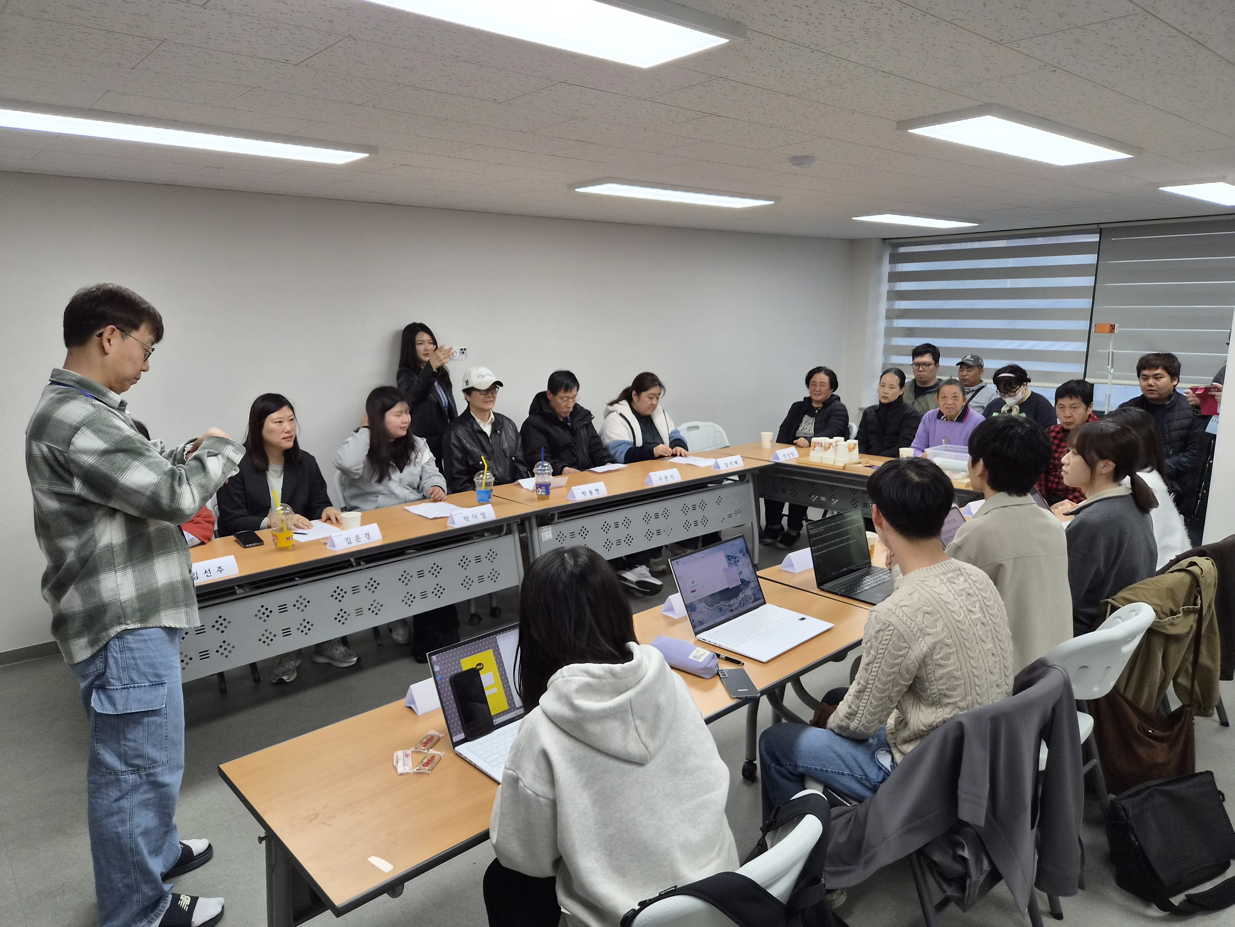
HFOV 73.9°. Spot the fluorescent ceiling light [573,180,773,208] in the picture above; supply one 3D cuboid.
[{"bbox_3d":[0.340,-1.435,4.394,1.285,0.032,0.315,-10,14,-41],"label":"fluorescent ceiling light"}]

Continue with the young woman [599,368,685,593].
[{"bbox_3d":[0.197,0.048,5.229,0.620,1.250,0.720,-10,15,-41],"label":"young woman"}]

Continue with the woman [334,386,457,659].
[{"bbox_3d":[-1.031,0.262,4.080,0.700,1.260,0.580,9,14,39],"label":"woman"}]

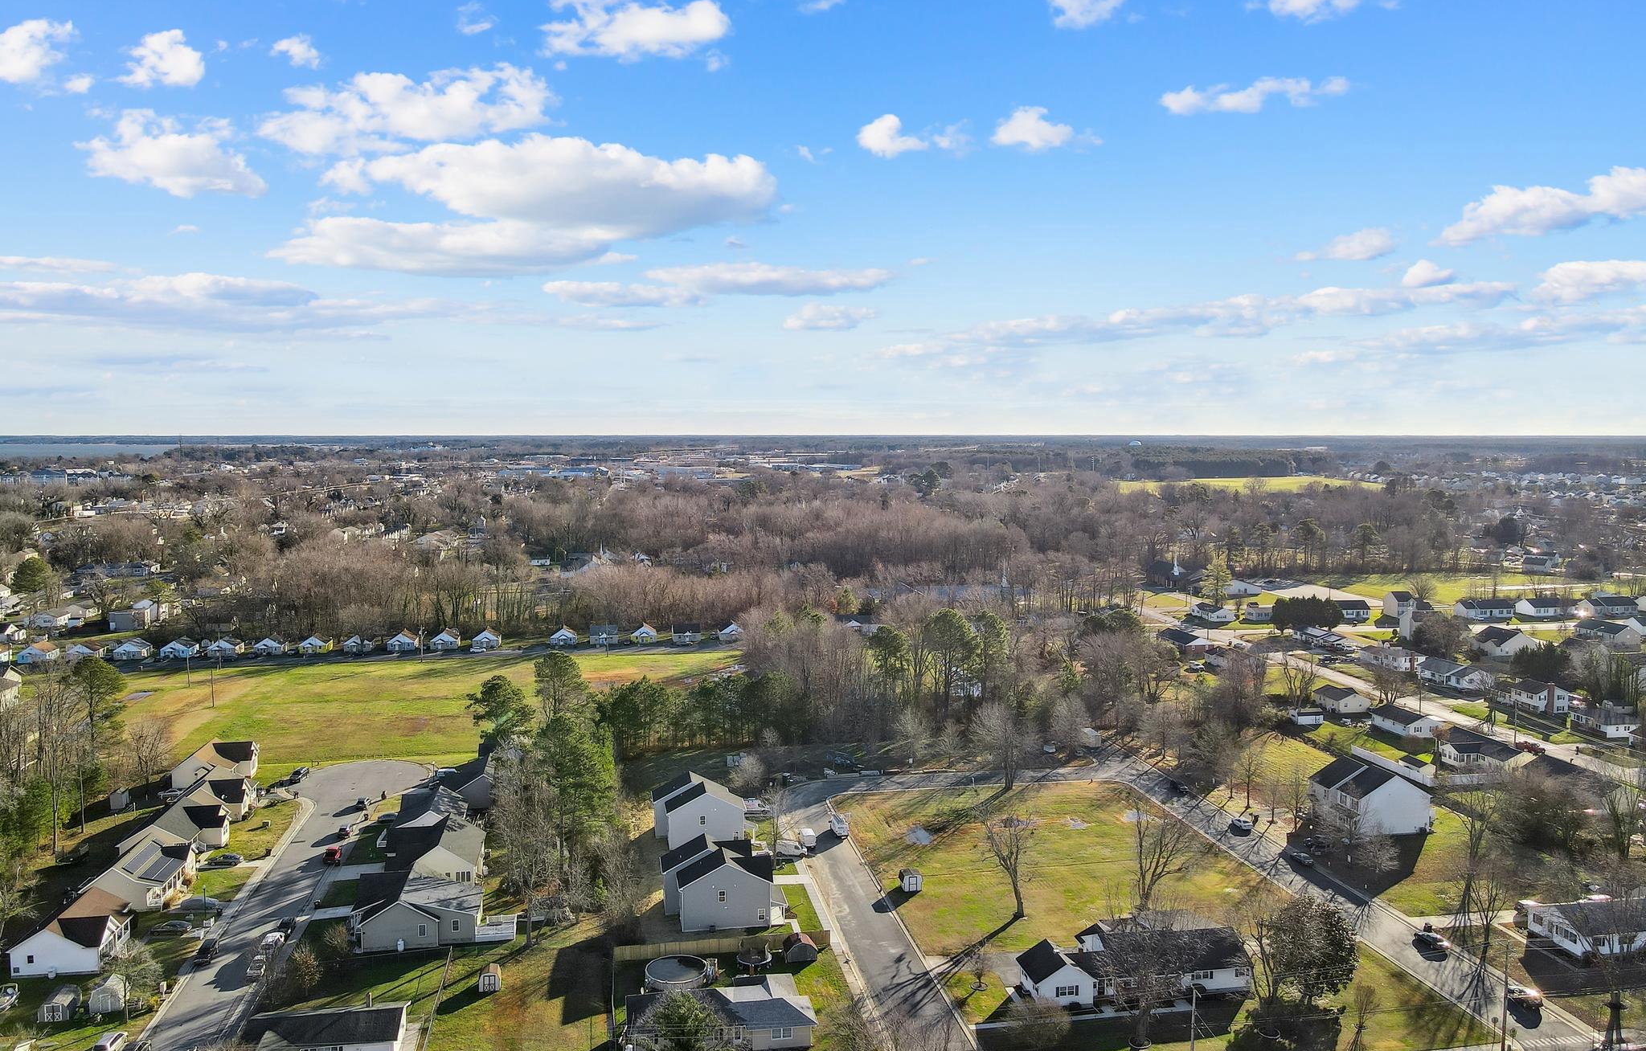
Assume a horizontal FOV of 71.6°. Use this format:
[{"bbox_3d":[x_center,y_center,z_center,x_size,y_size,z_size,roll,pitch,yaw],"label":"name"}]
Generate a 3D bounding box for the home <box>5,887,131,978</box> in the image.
[{"bbox_3d":[-90.330,49.140,138.830,10.260,5.440,12.700,-1,5,-8],"label":"home"}]

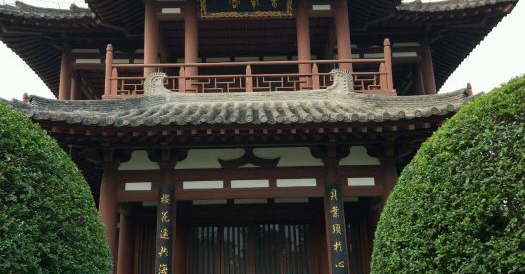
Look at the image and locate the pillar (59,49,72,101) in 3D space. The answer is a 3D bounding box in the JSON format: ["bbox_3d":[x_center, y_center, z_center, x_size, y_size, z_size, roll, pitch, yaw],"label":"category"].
[{"bbox_3d":[-5.561,-1.229,15.843,0.280,2.712,0.280,-1,-16,-1],"label":"pillar"}]

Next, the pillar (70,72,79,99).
[{"bbox_3d":[-6.501,-1.087,19.549,0.312,3.260,0.312,-1,-17,-1],"label":"pillar"}]

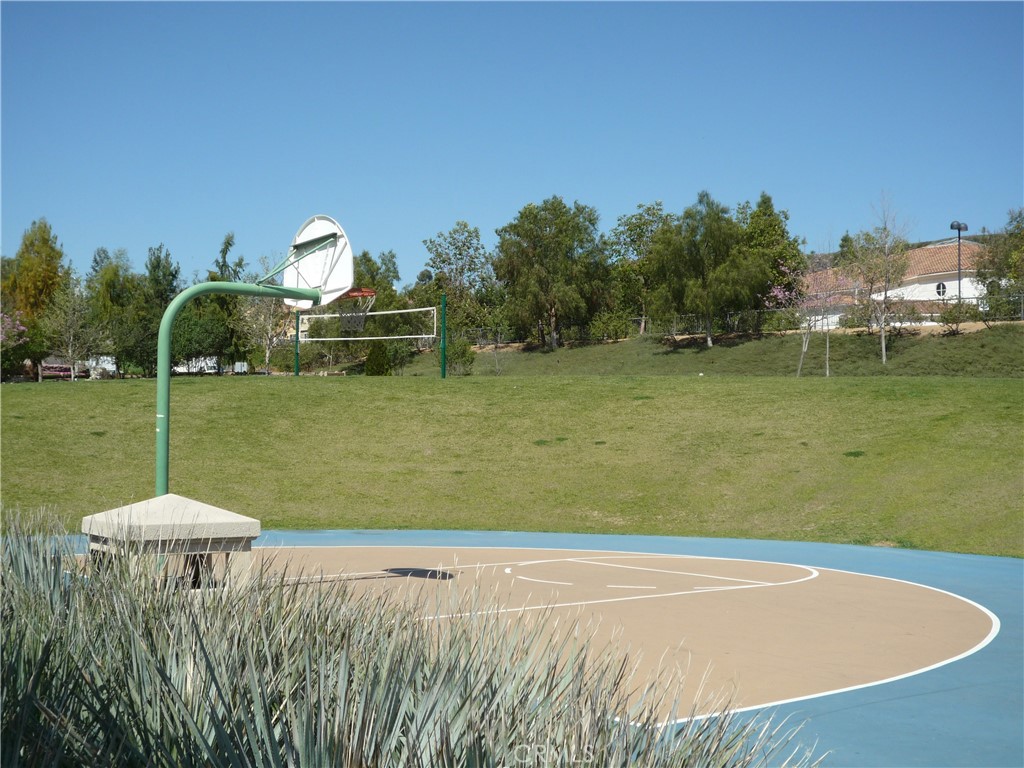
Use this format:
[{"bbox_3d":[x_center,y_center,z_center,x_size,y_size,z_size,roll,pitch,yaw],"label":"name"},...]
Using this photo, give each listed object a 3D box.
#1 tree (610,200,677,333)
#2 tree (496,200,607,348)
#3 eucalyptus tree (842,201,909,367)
[{"bbox_3d":[8.021,-7.099,80.000,3.776,8.113,3.776,0,-3,0],"label":"tree"},{"bbox_3d":[2.276,-6.425,75.000,6.306,8.758,6.306,0,-3,0],"label":"tree"},{"bbox_3d":[16.477,-4.601,59.000,3.046,7.434,3.046,0,-3,0],"label":"eucalyptus tree"}]

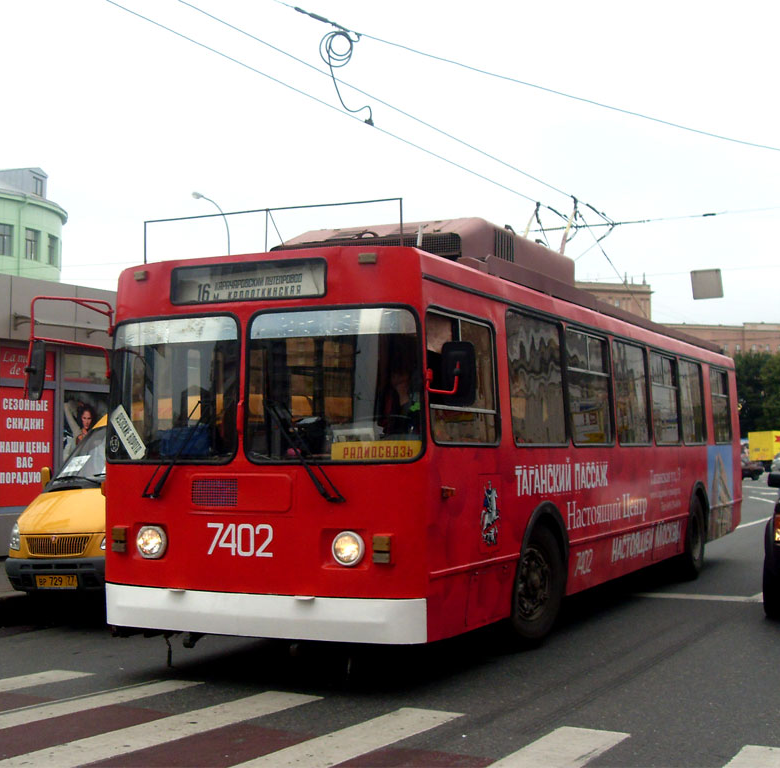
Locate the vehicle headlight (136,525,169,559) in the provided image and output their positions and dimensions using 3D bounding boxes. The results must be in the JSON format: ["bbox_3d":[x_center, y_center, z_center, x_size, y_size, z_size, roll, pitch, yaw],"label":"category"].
[{"bbox_3d":[-1.621,1.080,7.468,0.210,0.215,0.085,-3,-4,27],"label":"vehicle headlight"}]

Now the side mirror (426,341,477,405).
[{"bbox_3d":[0.374,-0.064,6.660,0.290,0.395,0.140,-2,-4,18],"label":"side mirror"}]

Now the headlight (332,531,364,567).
[{"bbox_3d":[-0.255,1.019,6.788,0.210,0.215,0.085,-3,-4,27],"label":"headlight"}]

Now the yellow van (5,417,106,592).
[{"bbox_3d":[-2.157,1.367,13.395,2.100,2.200,5.450,-3,-4,25],"label":"yellow van"}]

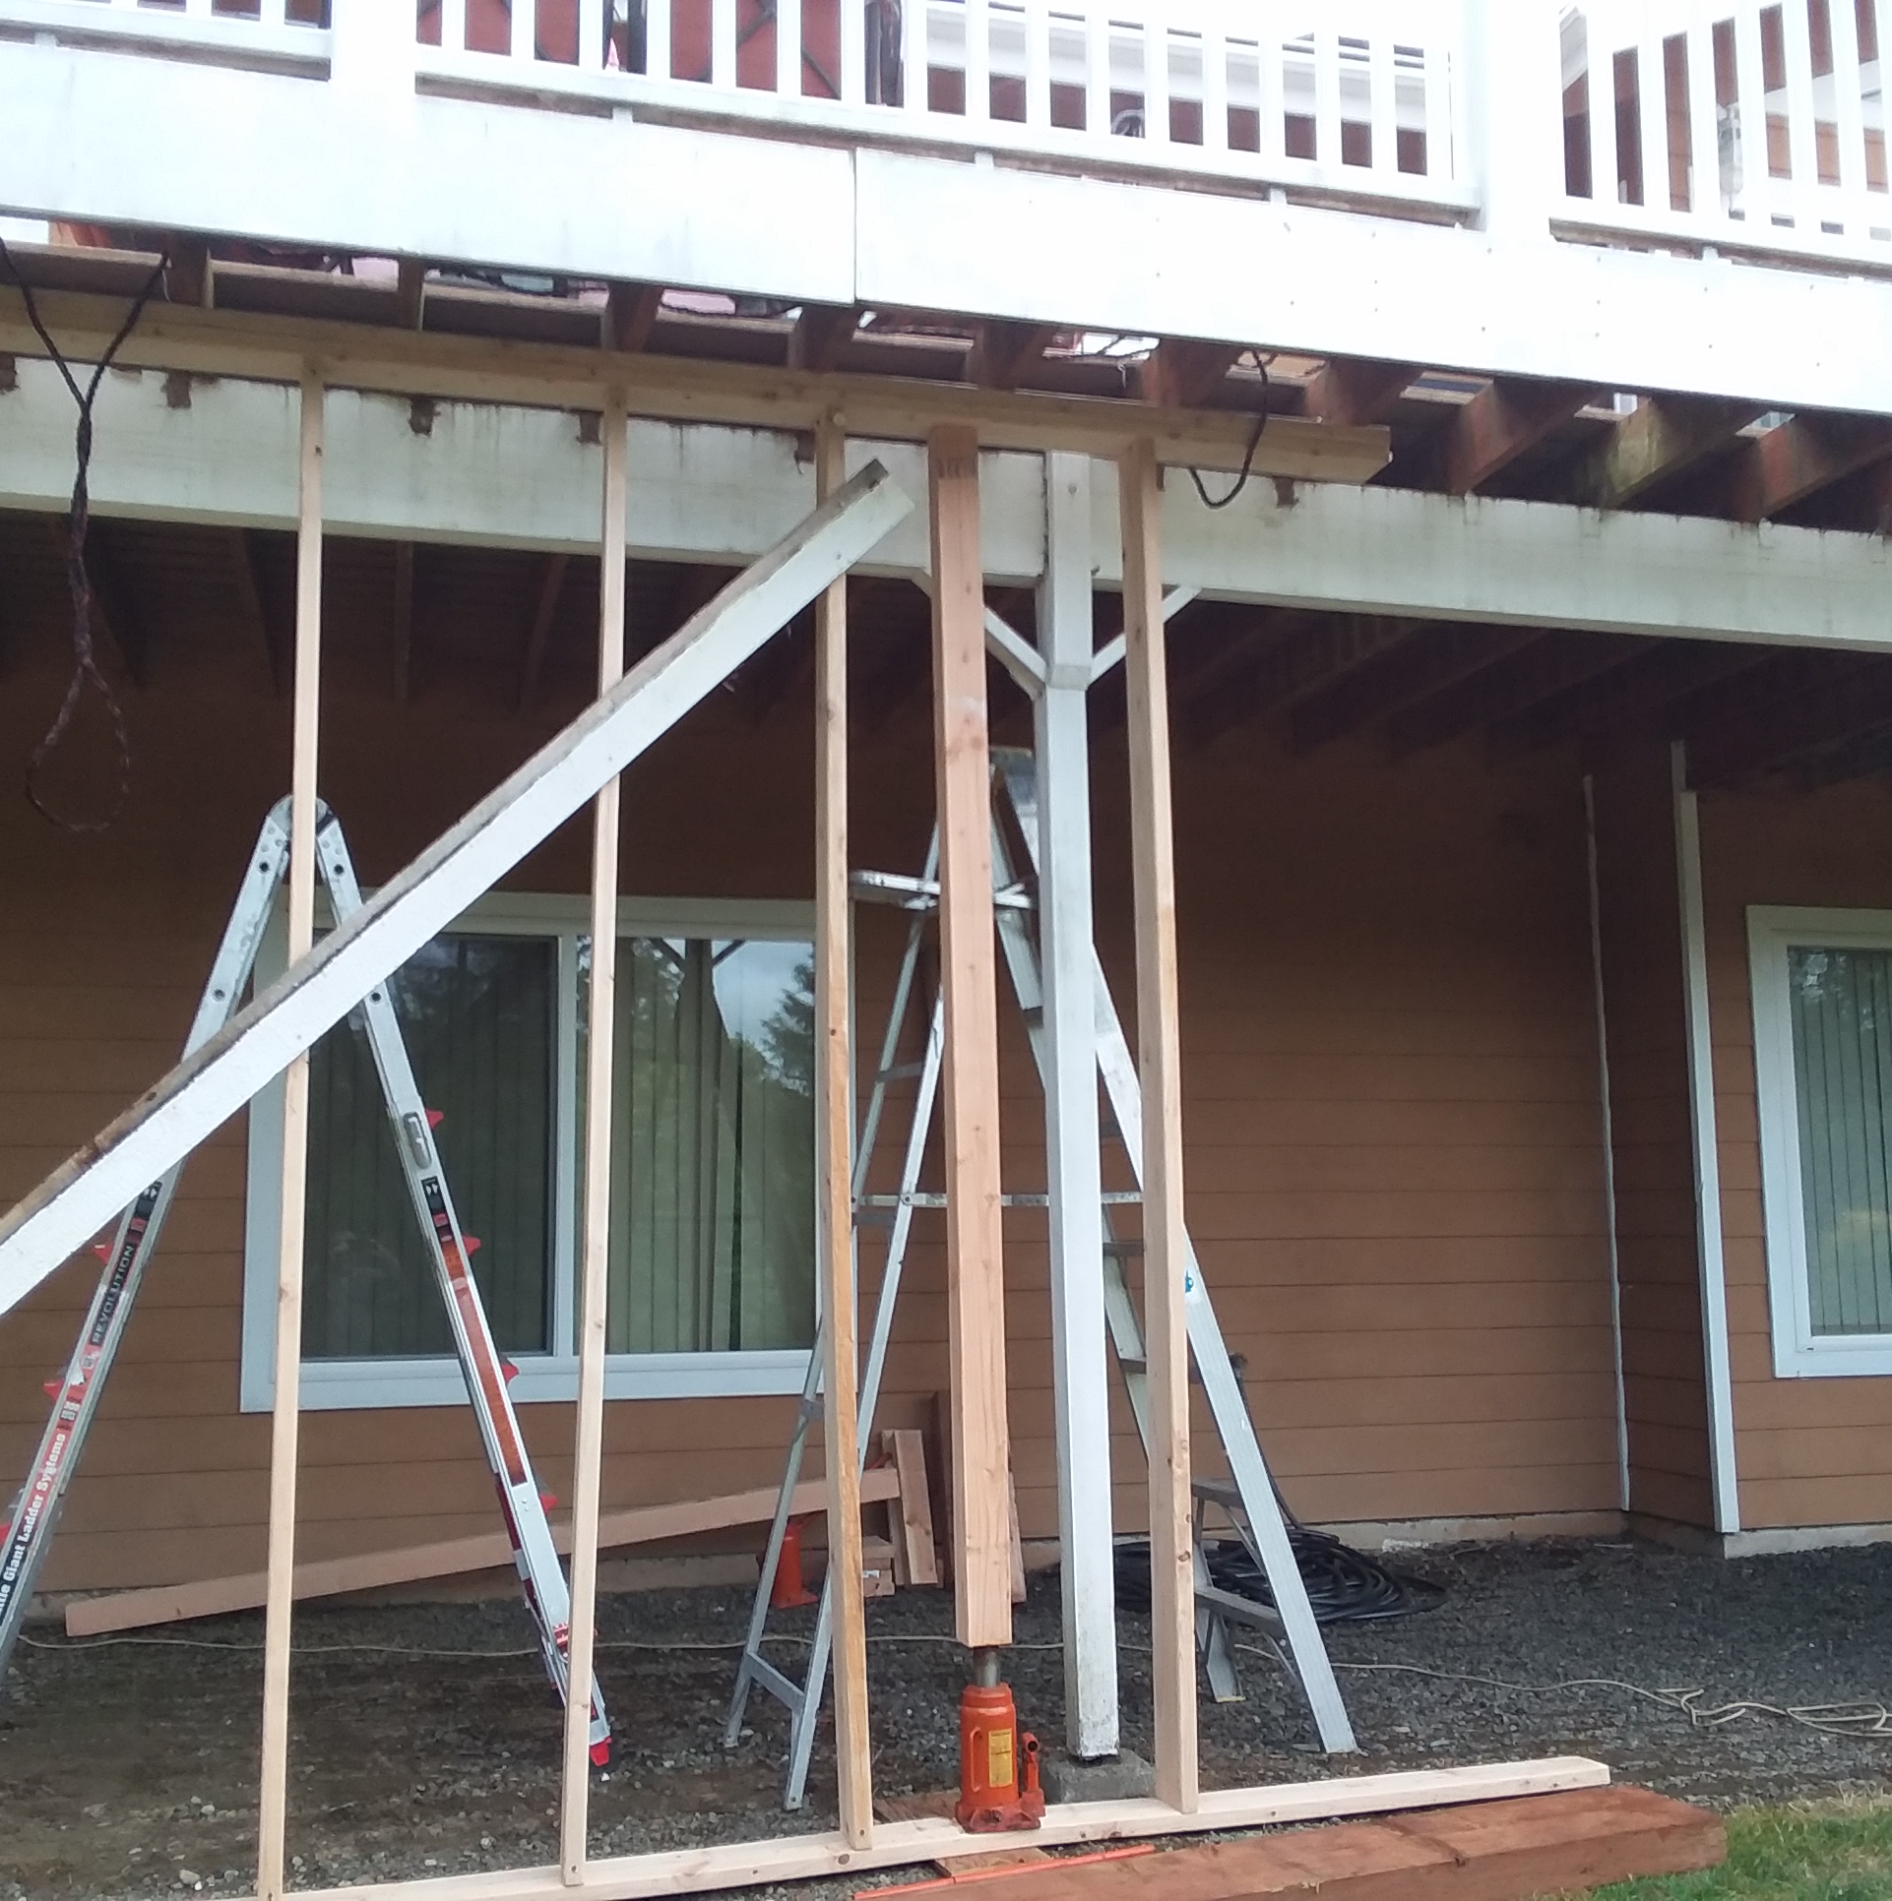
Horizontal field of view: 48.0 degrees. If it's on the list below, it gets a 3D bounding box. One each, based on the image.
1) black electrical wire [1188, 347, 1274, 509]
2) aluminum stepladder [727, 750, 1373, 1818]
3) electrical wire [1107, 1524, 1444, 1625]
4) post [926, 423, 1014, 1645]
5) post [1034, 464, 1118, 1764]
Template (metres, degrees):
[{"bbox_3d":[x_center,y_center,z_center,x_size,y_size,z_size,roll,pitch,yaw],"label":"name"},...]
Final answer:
[{"bbox_3d":[0.599,-1.097,4.572,0.138,0.259,0.243,1,-7,-17],"label":"black electrical wire"},{"bbox_3d":[0.194,0.688,5.014,1.304,2.306,0.591,1,-7,-17],"label":"aluminum stepladder"},{"bbox_3d":[1.013,1.964,6.798,1.093,0.182,0.992,1,-7,-17],"label":"electrical wire"},{"bbox_3d":[0.042,0.136,4.312,0.088,2.457,0.089,1,-7,-17],"label":"post"},{"bbox_3d":[0.283,0.281,4.604,0.091,2.807,0.091,1,-7,-17],"label":"post"}]

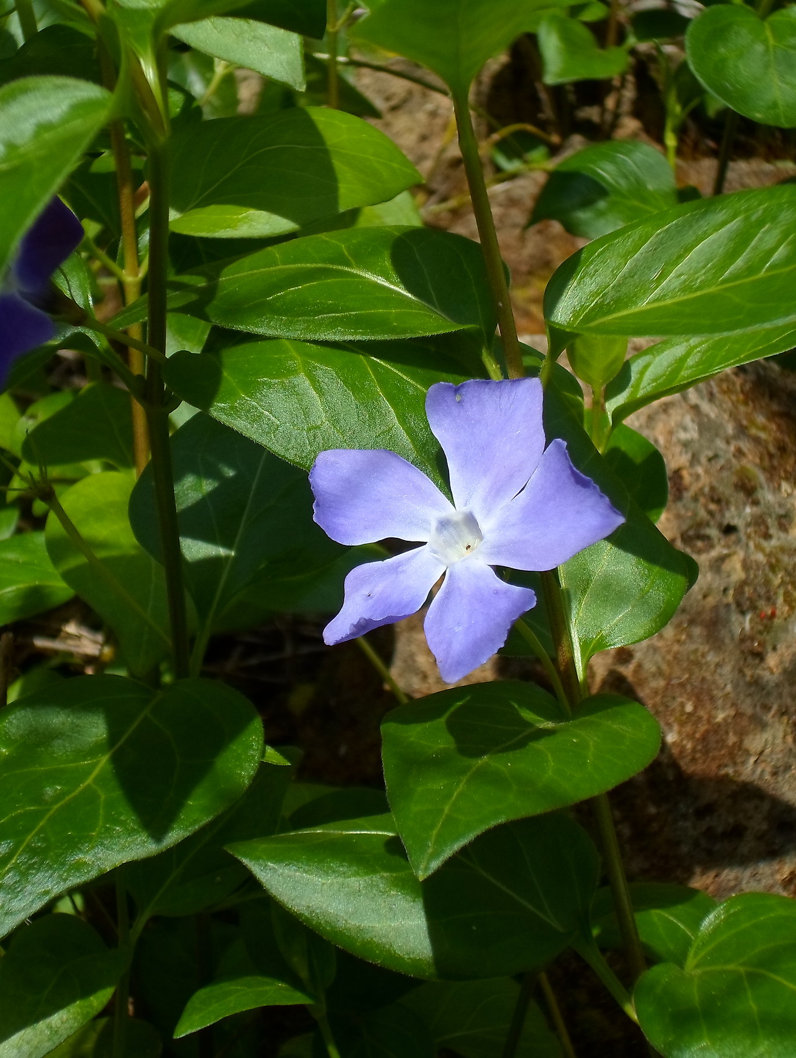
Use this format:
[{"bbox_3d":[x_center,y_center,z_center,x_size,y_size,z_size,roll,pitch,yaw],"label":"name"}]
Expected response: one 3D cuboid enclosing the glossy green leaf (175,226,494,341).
[{"bbox_3d":[-0.013,-0.038,0.431,0.060,0.011,0.033,1,38,1],"label":"glossy green leaf"}]

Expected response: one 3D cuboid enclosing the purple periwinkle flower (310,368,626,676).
[{"bbox_3d":[0.010,0.000,0.409,0.047,0.046,0.017,2,-12,3],"label":"purple periwinkle flower"}]

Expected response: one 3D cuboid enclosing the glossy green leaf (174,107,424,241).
[{"bbox_3d":[-0.019,-0.064,0.485,0.047,0.010,0.027,-5,41,-12],"label":"glossy green leaf"}]

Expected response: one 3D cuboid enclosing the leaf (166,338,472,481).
[{"bbox_3d":[-0.012,-0.019,0.445,0.055,0.010,0.029,12,46,0],"label":"leaf"}]

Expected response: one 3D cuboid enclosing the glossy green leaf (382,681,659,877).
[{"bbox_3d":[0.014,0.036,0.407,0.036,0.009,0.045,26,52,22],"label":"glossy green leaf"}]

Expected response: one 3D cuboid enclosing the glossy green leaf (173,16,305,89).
[{"bbox_3d":[-0.028,-0.082,0.465,0.029,0.007,0.018,18,47,12],"label":"glossy green leaf"}]

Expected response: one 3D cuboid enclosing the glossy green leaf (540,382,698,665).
[{"bbox_3d":[0.029,-0.002,0.438,0.034,0.010,0.053,-4,64,-8],"label":"glossy green leaf"}]

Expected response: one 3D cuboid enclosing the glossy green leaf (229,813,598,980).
[{"bbox_3d":[0.003,0.058,0.430,0.057,0.011,0.029,12,40,-9],"label":"glossy green leaf"}]

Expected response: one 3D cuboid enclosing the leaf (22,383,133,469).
[{"bbox_3d":[-0.057,-0.019,0.500,0.027,0.007,0.033,-12,33,-9],"label":"leaf"}]

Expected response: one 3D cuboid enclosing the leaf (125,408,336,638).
[{"bbox_3d":[-0.025,-0.003,0.456,0.037,0.010,0.047,17,69,3],"label":"leaf"}]

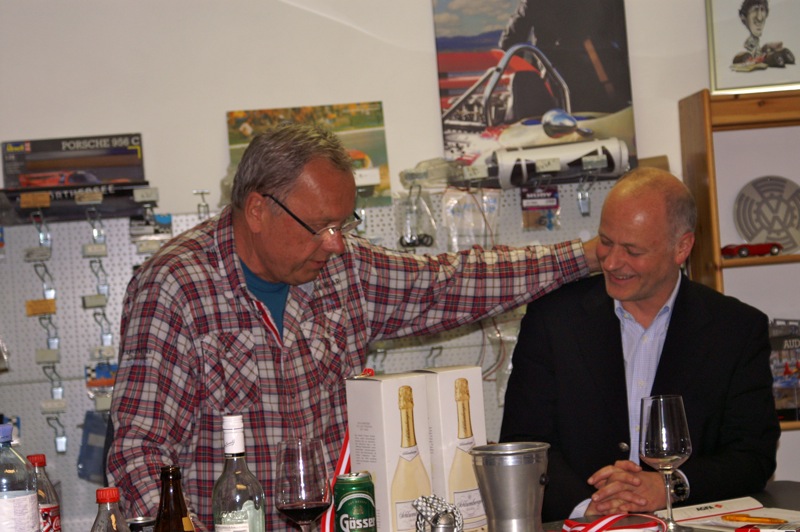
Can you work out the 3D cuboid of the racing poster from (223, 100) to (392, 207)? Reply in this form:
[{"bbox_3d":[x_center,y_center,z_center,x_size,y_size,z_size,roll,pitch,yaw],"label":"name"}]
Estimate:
[{"bbox_3d":[-0.232,-0.275,5.120,0.405,0.268,0.010,-4,2,-6],"label":"racing poster"}]

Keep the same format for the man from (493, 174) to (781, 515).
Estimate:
[{"bbox_3d":[0.455,0.488,3.690,0.560,1.340,0.740,-4,2,10],"label":"man"}]

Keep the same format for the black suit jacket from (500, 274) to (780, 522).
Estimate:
[{"bbox_3d":[0.462,0.350,3.773,0.540,0.660,0.420,-4,2,10],"label":"black suit jacket"}]

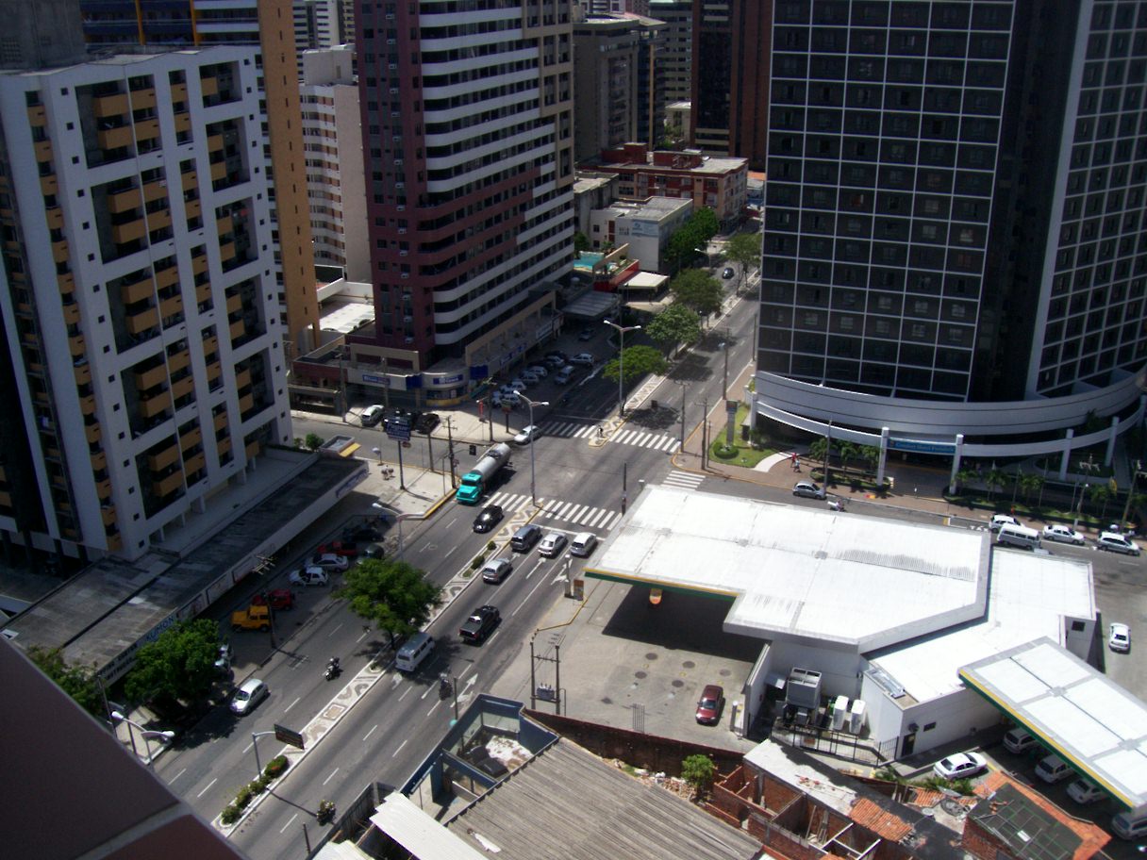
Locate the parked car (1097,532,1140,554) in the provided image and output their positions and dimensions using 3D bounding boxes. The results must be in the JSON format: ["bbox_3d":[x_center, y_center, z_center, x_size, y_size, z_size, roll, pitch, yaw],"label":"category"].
[{"bbox_3d":[56.957,11.798,117.627,4.150,1.500,1.700,9,25,21],"label":"parked car"}]

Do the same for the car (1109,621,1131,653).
[{"bbox_3d":[51.190,19.070,105.420,1.680,1.430,4.000,10,25,23],"label":"car"}]

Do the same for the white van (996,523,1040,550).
[{"bbox_3d":[46.824,11.155,118.612,4.500,2.000,1.740,9,25,21],"label":"white van"}]

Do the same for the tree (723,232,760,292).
[{"bbox_3d":[31.550,-31.420,213.910,8.200,11.000,8.200,9,25,21],"label":"tree"}]

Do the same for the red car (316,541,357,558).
[{"bbox_3d":[-25.430,12.680,122.660,4.400,1.500,1.660,2,23,7],"label":"red car"}]

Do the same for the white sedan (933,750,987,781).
[{"bbox_3d":[30.510,26.160,88.720,4.400,1.430,1.720,-9,24,-20],"label":"white sedan"}]

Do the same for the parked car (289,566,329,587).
[{"bbox_3d":[-27.550,15.220,116.690,3.800,1.450,1.620,0,23,0],"label":"parked car"}]

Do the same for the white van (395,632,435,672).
[{"bbox_3d":[-13.815,19.612,99.263,1.720,2.000,4.450,7,23,20],"label":"white van"}]

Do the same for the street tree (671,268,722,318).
[{"bbox_3d":[20.374,-21.366,186.530,8.800,9.400,8.800,0,23,0],"label":"street tree"}]

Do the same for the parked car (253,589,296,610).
[{"bbox_3d":[-28.857,16.305,108.495,3.750,1.780,1.700,0,22,2],"label":"parked car"}]

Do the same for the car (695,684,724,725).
[{"bbox_3d":[11.257,22.524,93.066,1.680,1.440,4.300,6,24,16],"label":"car"}]

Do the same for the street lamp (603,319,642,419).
[{"bbox_3d":[6.533,-7.970,153.296,5.000,13.075,0.350,8,23,20],"label":"street lamp"}]

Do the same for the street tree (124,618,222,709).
[{"bbox_3d":[-33.870,20.490,95.400,9.200,8.200,9.800,9,25,21],"label":"street tree"}]

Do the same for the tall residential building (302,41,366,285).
[{"bbox_3d":[-42.739,-51.601,221.205,18.000,45.701,16.000,8,23,20],"label":"tall residential building"}]

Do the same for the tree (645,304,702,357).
[{"bbox_3d":[15.511,-15.289,177.200,8.200,8.891,8.200,-1,22,0],"label":"tree"}]

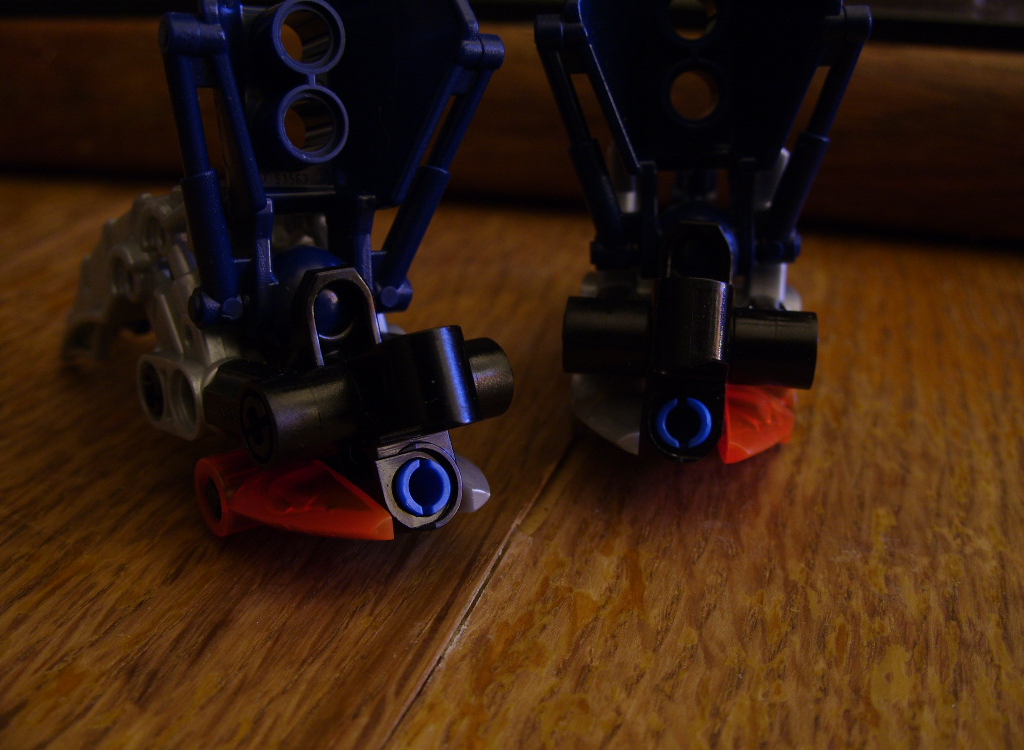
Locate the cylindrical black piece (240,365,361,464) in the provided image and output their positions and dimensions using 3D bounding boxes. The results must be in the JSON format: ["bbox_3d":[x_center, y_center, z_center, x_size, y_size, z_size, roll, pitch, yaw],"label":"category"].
[{"bbox_3d":[-0.018,0.003,0.087,0.008,0.007,0.007,-12,24,-35],"label":"cylindrical black piece"}]

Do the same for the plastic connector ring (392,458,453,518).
[{"bbox_3d":[-0.008,0.010,0.089,0.005,0.005,0.002,-12,-1,-35],"label":"plastic connector ring"}]

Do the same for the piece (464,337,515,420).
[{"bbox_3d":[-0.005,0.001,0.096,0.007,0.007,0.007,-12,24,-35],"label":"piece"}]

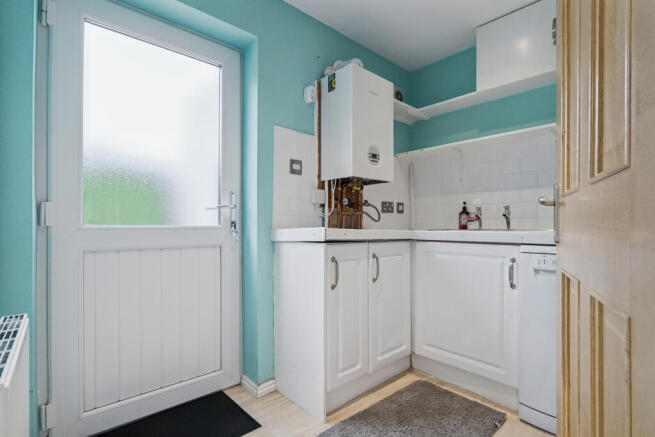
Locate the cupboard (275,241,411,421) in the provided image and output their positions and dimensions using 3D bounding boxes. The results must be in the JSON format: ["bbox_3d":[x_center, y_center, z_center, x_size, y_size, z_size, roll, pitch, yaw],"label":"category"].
[{"bbox_3d":[0.123,0.561,1.812,0.726,0.865,0.440,1,-1,-41],"label":"cupboard"}]

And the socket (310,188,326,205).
[{"bbox_3d":[-0.060,-0.137,1.893,0.088,0.086,0.040,1,-1,-41],"label":"socket"}]

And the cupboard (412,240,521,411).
[{"bbox_3d":[0.969,0.563,1.838,0.594,0.860,0.590,1,-1,-41],"label":"cupboard"}]

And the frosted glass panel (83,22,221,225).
[{"bbox_3d":[-0.848,-0.418,1.483,0.609,0.918,0.030,1,-1,-41],"label":"frosted glass panel"}]

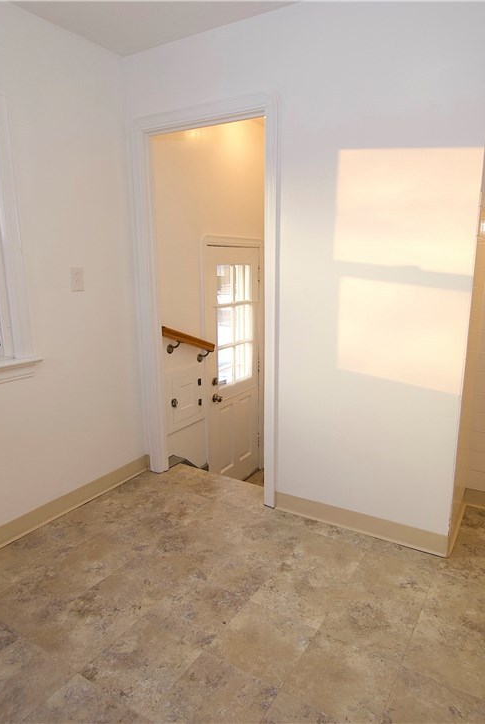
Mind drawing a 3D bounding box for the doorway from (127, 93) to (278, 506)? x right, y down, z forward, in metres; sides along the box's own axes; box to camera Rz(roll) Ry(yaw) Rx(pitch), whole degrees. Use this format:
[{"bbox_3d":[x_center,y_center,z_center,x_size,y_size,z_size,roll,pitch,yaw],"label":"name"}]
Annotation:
[{"bbox_3d":[-0.191,-0.281,2.566,0.930,2.090,0.140,6,13,31],"label":"doorway"}]

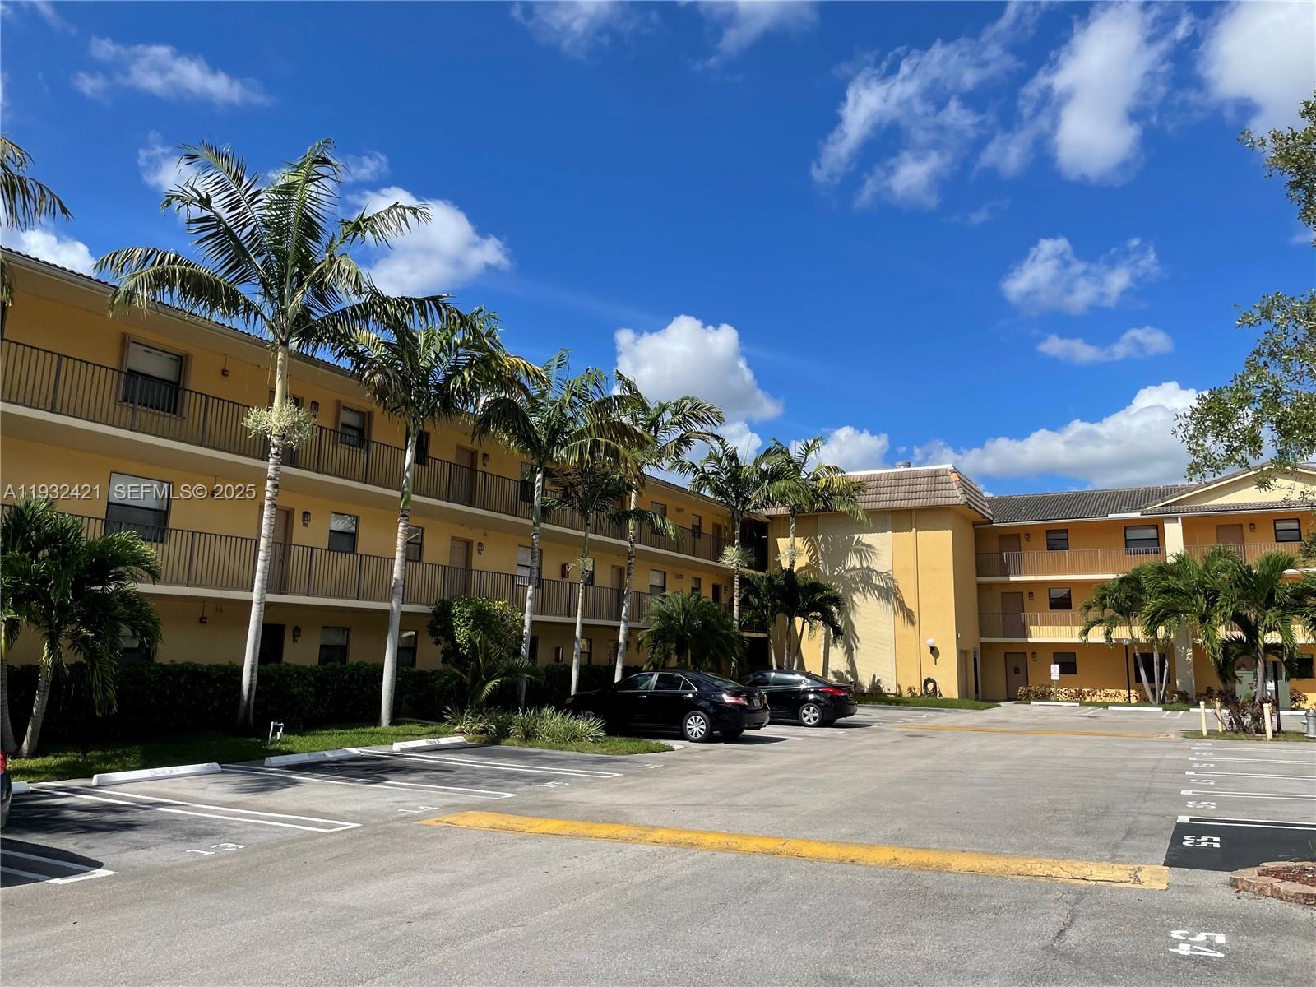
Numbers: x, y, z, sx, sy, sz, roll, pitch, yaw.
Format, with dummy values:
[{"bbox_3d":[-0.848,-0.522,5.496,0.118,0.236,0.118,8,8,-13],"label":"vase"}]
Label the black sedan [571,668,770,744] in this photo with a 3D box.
[{"bbox_3d":[0.094,4.741,22.437,4.780,1.470,1.820,-4,-10,28],"label":"black sedan"}]

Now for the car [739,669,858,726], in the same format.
[{"bbox_3d":[3.371,5.697,27.802,4.530,1.440,1.780,-4,-10,28],"label":"car"}]

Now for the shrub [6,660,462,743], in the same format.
[{"bbox_3d":[-8.332,4.191,20.568,1.150,1.300,11.400,-4,-10,28],"label":"shrub"}]

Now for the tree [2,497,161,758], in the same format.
[{"bbox_3d":[-9.477,1.982,15.036,3.100,3.900,2.900,7,-11,-31],"label":"tree"}]

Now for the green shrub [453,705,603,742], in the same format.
[{"bbox_3d":[-2.745,4.743,20.671,3.500,0.650,1.350,-4,-10,28],"label":"green shrub"}]

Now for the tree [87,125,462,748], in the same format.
[{"bbox_3d":[-7.808,-1.457,20.104,6.800,12.400,6.300,5,-10,-21],"label":"tree"}]

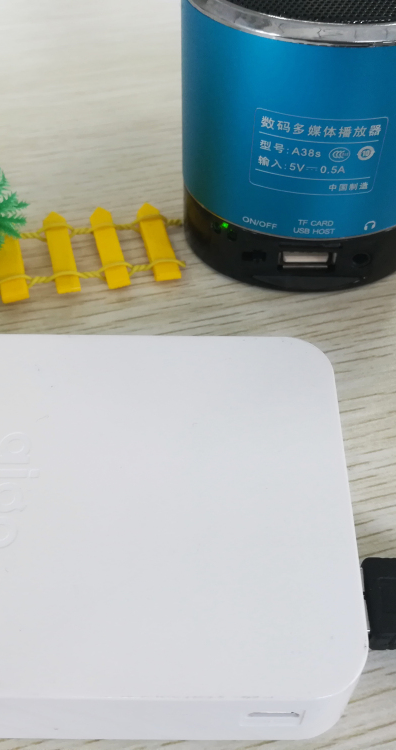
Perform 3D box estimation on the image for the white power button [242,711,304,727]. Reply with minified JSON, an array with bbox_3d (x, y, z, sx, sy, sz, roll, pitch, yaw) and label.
[{"bbox_3d":[0.012,0.055,0.123,0.010,0.008,0.003,0,50,0],"label":"white power button"}]

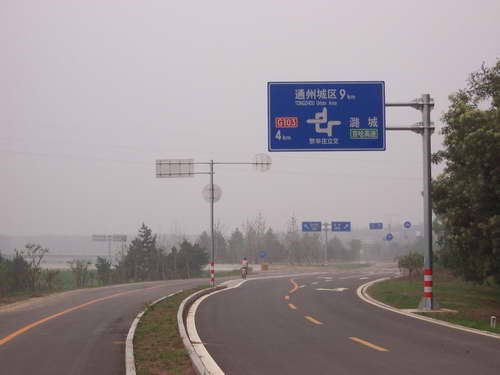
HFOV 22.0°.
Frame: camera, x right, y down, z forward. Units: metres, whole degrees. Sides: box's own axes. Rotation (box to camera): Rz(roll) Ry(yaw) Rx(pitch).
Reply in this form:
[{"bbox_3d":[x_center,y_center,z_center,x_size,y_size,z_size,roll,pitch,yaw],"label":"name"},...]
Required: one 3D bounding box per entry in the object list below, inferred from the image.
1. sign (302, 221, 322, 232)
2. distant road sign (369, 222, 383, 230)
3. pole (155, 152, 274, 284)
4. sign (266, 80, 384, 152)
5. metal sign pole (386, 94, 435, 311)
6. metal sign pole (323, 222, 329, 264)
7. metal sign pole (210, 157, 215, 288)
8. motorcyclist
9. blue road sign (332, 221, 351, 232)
[{"bbox_3d":[9.807,6.301,203.000,3.000,1.550,0.150,0,-3,0],"label":"sign"},{"bbox_3d":[18.500,5.704,188.000,2.000,0.970,0.120,0,-3,0],"label":"distant road sign"},{"bbox_3d":[-1.918,1.758,68.500,6.150,7.050,0.300,0,-3,0],"label":"pole"},{"bbox_3d":[2.681,-2.462,44.700,4.070,2.420,0.120,0,-3,-3],"label":"sign"},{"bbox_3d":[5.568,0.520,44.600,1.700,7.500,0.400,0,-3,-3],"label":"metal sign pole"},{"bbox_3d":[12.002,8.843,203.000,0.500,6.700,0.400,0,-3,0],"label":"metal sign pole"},{"bbox_3d":[-1.988,1.918,68.500,0.180,6.700,0.180,0,-3,0],"label":"metal sign pole"},{"bbox_3d":[-0.391,5.882,93.000,0.620,1.600,1.800,0,-3,0],"label":"motorcyclist"},{"bbox_3d":[14.465,6.301,203.000,3.000,1.550,0.150,0,-3,0],"label":"blue road sign"}]

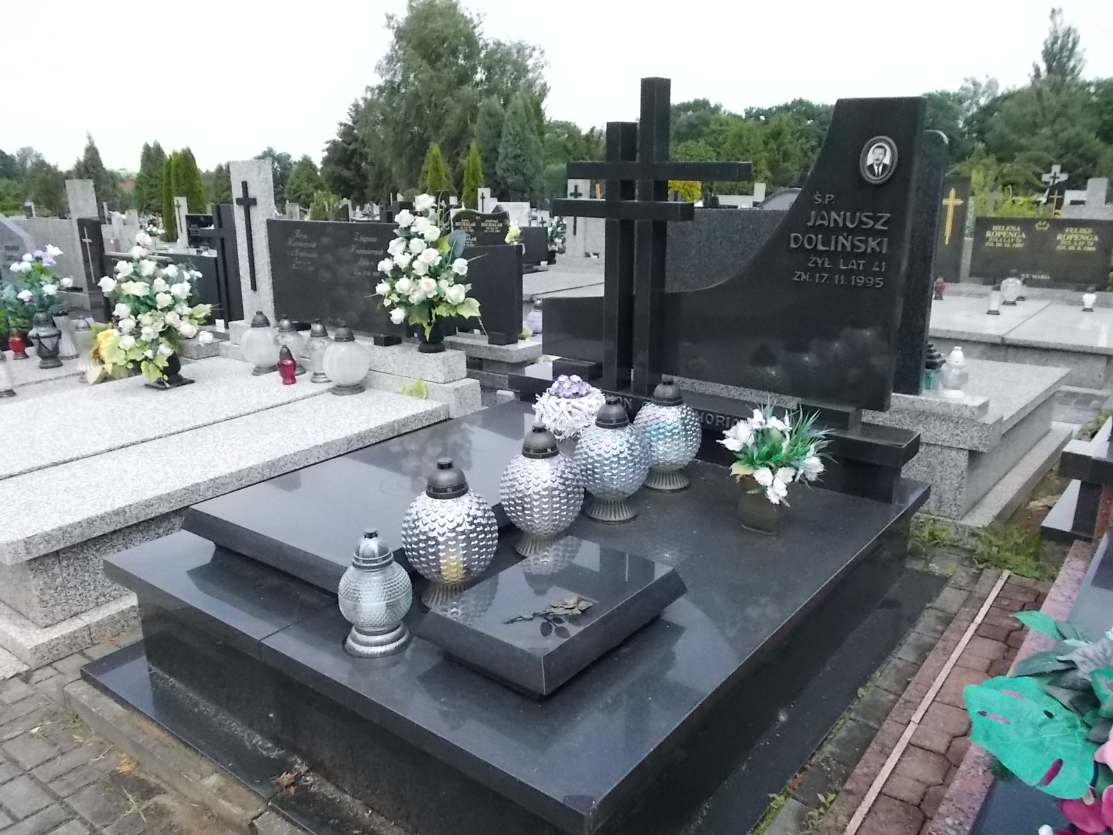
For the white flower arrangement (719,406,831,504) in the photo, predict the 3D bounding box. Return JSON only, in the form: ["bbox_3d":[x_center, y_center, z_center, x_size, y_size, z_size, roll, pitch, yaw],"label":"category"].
[{"bbox_3d":[0.734,0.136,2.854,0.360,0.330,0.300,12,19,36],"label":"white flower arrangement"}]

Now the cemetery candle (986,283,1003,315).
[{"bbox_3d":[3.371,-0.909,6.411,0.115,0.240,0.115,12,19,36],"label":"cemetery candle"}]

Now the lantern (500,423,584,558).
[{"bbox_3d":[-0.040,0.196,2.331,0.233,0.360,0.233,0,15,0],"label":"lantern"}]

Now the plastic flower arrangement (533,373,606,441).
[{"bbox_3d":[0.048,-0.044,3.029,0.270,0.250,0.270,0,15,0],"label":"plastic flower arrangement"}]

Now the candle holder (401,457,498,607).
[{"bbox_3d":[-0.278,0.289,2.136,0.244,0.387,0.244,0,16,0],"label":"candle holder"}]

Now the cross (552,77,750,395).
[{"bbox_3d":[0.330,-0.660,3.171,0.800,1.160,0.100,12,19,36],"label":"cross"}]

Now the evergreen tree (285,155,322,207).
[{"bbox_3d":[-9.904,-8.718,32.620,1.442,2.888,1.442,12,19,36],"label":"evergreen tree"}]

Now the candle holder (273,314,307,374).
[{"bbox_3d":[-1.396,-0.388,4.387,0.165,0.312,0.165,12,19,36],"label":"candle holder"}]

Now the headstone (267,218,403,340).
[{"bbox_3d":[-1.331,-0.859,5.086,1.162,0.645,0.080,10,18,33],"label":"headstone"}]

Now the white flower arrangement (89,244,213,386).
[{"bbox_3d":[-2.368,-0.630,4.994,0.670,0.880,0.540,10,18,33],"label":"white flower arrangement"}]

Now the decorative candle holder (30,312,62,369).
[{"bbox_3d":[-2.985,-0.453,4.894,0.157,0.325,0.157,12,19,36],"label":"decorative candle holder"}]

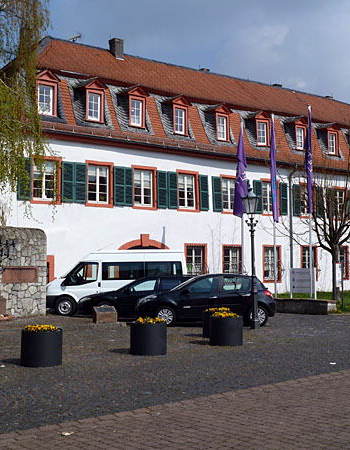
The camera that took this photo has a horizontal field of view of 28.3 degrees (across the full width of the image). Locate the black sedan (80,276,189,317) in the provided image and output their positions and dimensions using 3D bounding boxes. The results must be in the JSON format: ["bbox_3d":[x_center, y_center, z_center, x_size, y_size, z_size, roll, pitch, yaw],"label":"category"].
[{"bbox_3d":[-0.825,2.295,22.450,4.500,1.460,1.780,-1,-3,2],"label":"black sedan"}]

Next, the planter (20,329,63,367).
[{"bbox_3d":[-2.367,2.172,12.358,0.720,0.610,0.720,-1,-3,0],"label":"planter"}]

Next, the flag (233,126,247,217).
[{"bbox_3d":[2.752,-2.217,29.000,0.580,3.800,0.360,0,-3,-6],"label":"flag"}]

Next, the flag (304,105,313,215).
[{"bbox_3d":[5.102,-2.447,26.300,0.340,4.050,0.300,0,-3,0],"label":"flag"}]

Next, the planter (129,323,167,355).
[{"bbox_3d":[-0.517,2.228,13.680,0.720,0.610,0.720,-1,-3,0],"label":"planter"}]

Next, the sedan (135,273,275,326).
[{"bbox_3d":[0.922,2.146,20.261,4.020,1.480,1.720,-1,-3,1],"label":"sedan"}]

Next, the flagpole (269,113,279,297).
[{"bbox_3d":[3.973,-0.756,27.600,0.340,7.300,0.300,0,-3,-6],"label":"flagpole"}]

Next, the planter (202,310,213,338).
[{"bbox_3d":[1.044,2.377,16.637,0.720,0.610,0.720,-1,-3,0],"label":"planter"}]

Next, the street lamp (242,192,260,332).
[{"bbox_3d":[2.098,0.920,18.600,0.460,3.780,0.460,0,-3,-11],"label":"street lamp"}]

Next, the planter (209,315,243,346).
[{"bbox_3d":[1.123,2.289,15.000,0.700,0.610,0.700,0,-3,0],"label":"planter"}]

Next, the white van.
[{"bbox_3d":[-2.102,2.033,25.057,5.200,2.300,1.980,-1,-3,2],"label":"white van"}]

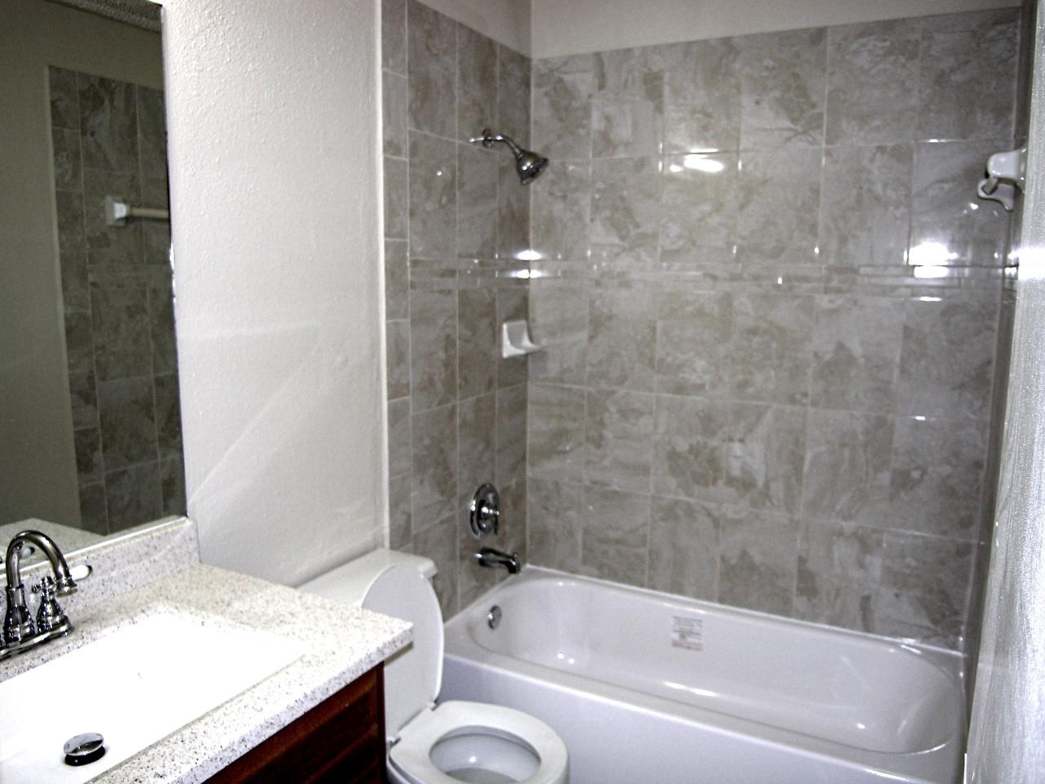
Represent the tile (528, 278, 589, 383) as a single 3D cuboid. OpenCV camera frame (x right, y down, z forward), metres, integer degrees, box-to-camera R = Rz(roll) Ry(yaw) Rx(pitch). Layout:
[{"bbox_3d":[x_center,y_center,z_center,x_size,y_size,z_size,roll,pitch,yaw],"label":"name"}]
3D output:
[{"bbox_3d":[0.132,-0.208,2.681,0.235,0.350,0.010,5,10,27],"label":"tile"}]

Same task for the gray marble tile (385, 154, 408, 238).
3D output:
[{"bbox_3d":[-0.345,-0.519,1.951,0.015,0.218,0.108,5,10,28],"label":"gray marble tile"}]

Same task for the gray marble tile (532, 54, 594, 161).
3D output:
[{"bbox_3d":[0.137,-0.978,2.518,0.234,0.352,0.010,5,10,28],"label":"gray marble tile"}]

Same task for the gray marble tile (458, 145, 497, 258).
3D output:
[{"bbox_3d":[-0.148,-0.597,2.313,0.015,0.353,0.242,5,10,28],"label":"gray marble tile"}]

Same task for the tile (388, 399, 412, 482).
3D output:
[{"bbox_3d":[-0.350,0.130,2.050,0.010,0.216,0.108,5,10,27],"label":"tile"}]

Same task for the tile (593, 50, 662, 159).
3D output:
[{"bbox_3d":[0.354,-0.976,2.454,0.250,0.350,0.010,5,10,27],"label":"tile"}]

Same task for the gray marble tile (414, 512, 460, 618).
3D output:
[{"bbox_3d":[-0.276,0.589,2.312,0.010,0.356,0.254,5,10,27],"label":"gray marble tile"}]

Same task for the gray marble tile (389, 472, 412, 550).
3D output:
[{"bbox_3d":[-0.356,0.347,2.110,0.010,0.219,0.108,5,10,27],"label":"gray marble tile"}]

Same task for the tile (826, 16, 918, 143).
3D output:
[{"bbox_3d":[1.034,-0.907,2.118,0.254,0.356,0.010,5,10,27],"label":"tile"}]

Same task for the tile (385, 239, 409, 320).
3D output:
[{"bbox_3d":[-0.346,-0.307,1.986,0.010,0.216,0.100,5,10,28],"label":"tile"}]

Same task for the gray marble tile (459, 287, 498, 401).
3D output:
[{"bbox_3d":[-0.148,-0.160,2.386,0.010,0.349,0.246,5,10,28],"label":"gray marble tile"}]

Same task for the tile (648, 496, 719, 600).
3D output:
[{"bbox_3d":[0.572,0.550,2.567,0.250,0.350,0.010,5,10,27],"label":"tile"}]

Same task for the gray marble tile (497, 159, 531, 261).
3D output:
[{"bbox_3d":[-0.030,-0.631,2.526,0.010,0.347,0.229,5,10,28],"label":"gray marble tile"}]

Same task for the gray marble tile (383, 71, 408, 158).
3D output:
[{"bbox_3d":[-0.342,-0.730,1.919,0.015,0.219,0.108,5,10,28],"label":"gray marble tile"}]

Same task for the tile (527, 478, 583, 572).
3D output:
[{"bbox_3d":[0.126,0.507,2.764,0.232,0.362,0.015,5,10,28],"label":"tile"}]

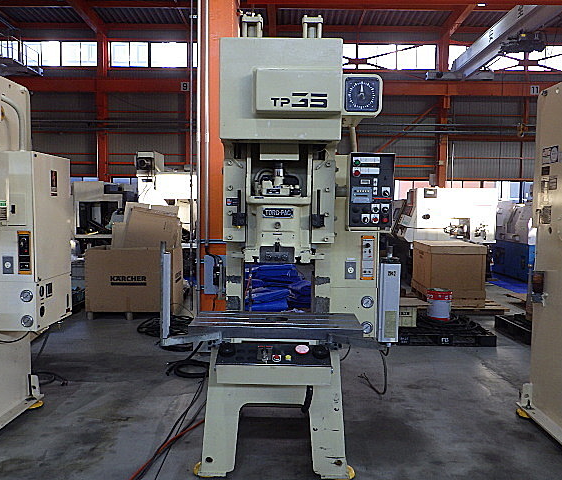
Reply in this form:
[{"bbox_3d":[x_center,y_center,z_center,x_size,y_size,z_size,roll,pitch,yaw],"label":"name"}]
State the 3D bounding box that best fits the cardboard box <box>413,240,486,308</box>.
[{"bbox_3d":[2.562,0.499,7.919,0.810,0.880,1.050,1,3,2],"label":"cardboard box"}]

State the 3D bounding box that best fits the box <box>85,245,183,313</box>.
[{"bbox_3d":[-2.040,0.519,7.365,1.170,0.830,0.980,0,3,-3],"label":"box"}]

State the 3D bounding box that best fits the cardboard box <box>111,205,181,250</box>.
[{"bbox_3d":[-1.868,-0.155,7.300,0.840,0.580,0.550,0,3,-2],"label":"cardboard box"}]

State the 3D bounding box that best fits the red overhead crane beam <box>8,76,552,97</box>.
[{"bbox_3d":[-0.056,-5.704,19.300,20.280,0.530,0.320,1,3,0],"label":"red overhead crane beam"}]

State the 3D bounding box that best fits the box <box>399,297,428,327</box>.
[{"bbox_3d":[1.458,0.865,6.192,0.330,0.260,0.400,1,3,2],"label":"box"}]

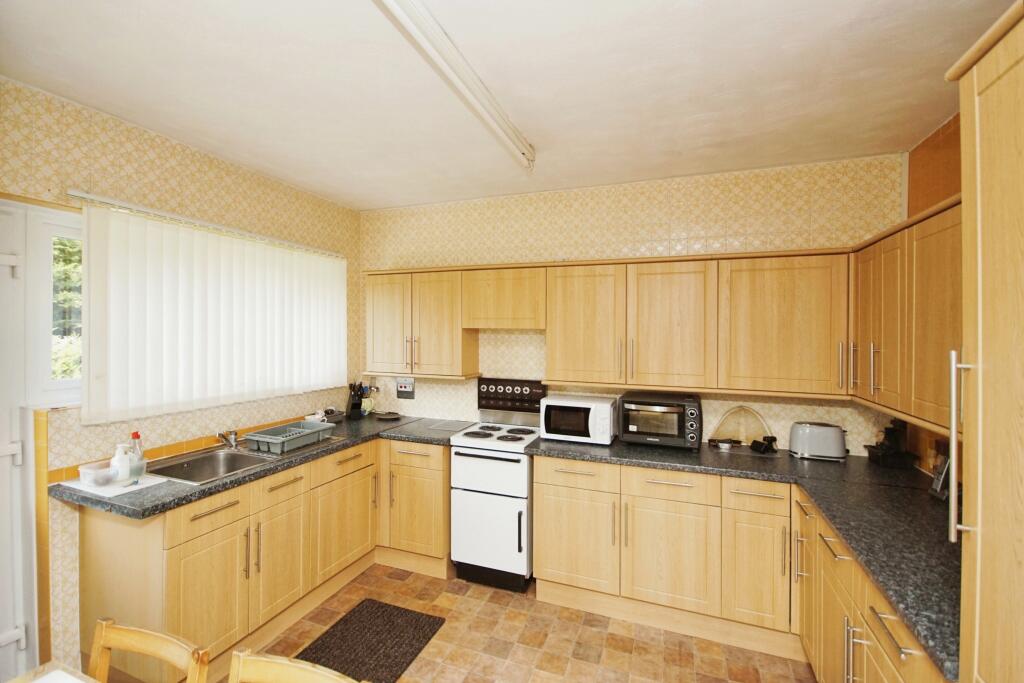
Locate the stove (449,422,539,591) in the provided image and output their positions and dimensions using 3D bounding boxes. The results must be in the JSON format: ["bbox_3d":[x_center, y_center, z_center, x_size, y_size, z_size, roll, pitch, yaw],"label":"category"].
[{"bbox_3d":[-0.060,1.069,3.031,0.505,0.927,0.540,1,1,19],"label":"stove"}]

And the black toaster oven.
[{"bbox_3d":[0.907,0.477,2.773,0.455,0.293,0.285,1,1,21],"label":"black toaster oven"}]

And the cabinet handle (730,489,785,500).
[{"bbox_3d":[1.204,0.747,2.237,0.230,0.013,0.035,1,1,21],"label":"cabinet handle"}]

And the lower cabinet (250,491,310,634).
[{"bbox_3d":[-1.428,1.098,2.434,0.545,0.562,0.392,1,1,21],"label":"lower cabinet"}]

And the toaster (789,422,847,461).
[{"bbox_3d":[1.669,0.543,2.510,0.258,0.182,0.160,1,1,21],"label":"toaster"}]

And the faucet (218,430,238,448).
[{"bbox_3d":[-1.599,0.563,2.578,0.055,0.115,0.170,0,1,-9],"label":"faucet"}]

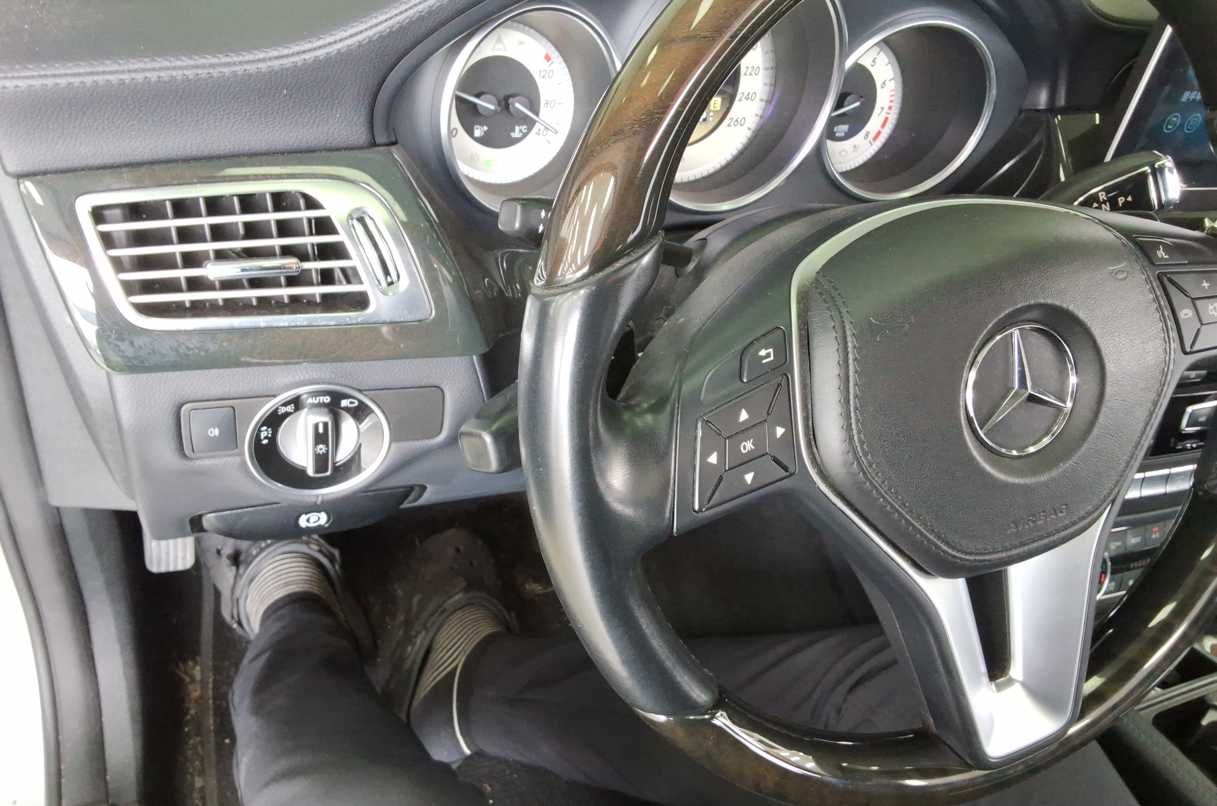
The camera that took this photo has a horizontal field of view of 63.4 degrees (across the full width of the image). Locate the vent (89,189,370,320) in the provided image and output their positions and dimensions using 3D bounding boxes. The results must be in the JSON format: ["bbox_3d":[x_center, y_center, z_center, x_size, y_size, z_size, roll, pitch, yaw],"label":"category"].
[{"bbox_3d":[-0.167,-0.068,0.446,0.113,0.059,0.030,-6,28,-18],"label":"vent"}]

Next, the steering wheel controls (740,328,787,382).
[{"bbox_3d":[0.058,-0.018,0.368,0.020,0.017,0.008,-16,17,-15],"label":"steering wheel controls"}]

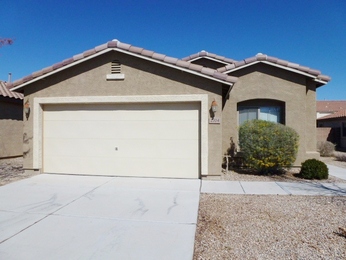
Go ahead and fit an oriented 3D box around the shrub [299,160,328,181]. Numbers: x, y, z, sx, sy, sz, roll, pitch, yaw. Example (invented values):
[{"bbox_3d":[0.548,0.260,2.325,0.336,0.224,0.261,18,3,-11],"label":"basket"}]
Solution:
[{"bbox_3d":[3.996,1.080,6.780,0.710,0.510,0.700,0,1,9],"label":"shrub"}]

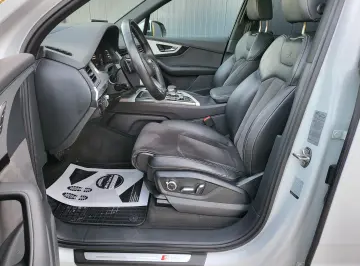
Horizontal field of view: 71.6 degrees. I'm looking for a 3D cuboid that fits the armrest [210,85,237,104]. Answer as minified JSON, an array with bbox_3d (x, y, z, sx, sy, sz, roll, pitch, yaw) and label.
[{"bbox_3d":[0.351,-0.227,1.522,0.320,0.067,0.280,1,22,0],"label":"armrest"}]

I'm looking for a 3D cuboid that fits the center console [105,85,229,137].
[{"bbox_3d":[0.058,-0.104,1.575,1.010,0.315,0.320,1,22,0],"label":"center console"}]

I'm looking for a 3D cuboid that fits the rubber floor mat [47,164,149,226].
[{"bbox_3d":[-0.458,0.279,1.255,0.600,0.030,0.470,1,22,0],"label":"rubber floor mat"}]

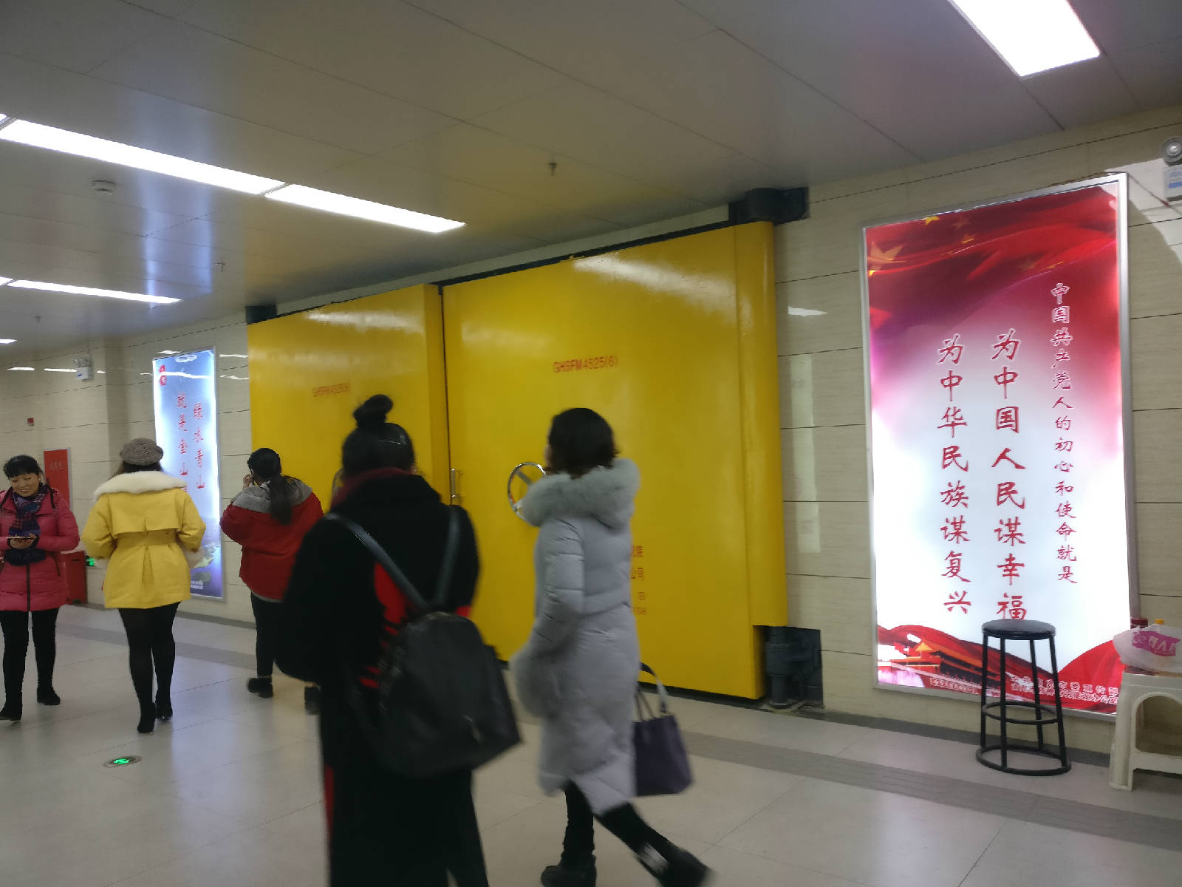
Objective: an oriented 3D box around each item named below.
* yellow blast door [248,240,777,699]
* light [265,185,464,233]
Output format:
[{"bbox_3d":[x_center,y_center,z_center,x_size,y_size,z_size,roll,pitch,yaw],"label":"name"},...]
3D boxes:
[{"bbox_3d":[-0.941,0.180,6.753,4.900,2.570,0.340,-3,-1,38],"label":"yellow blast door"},{"bbox_3d":[-1.236,-1.338,5.436,0.290,0.070,1.190,-3,-1,38],"label":"light"}]

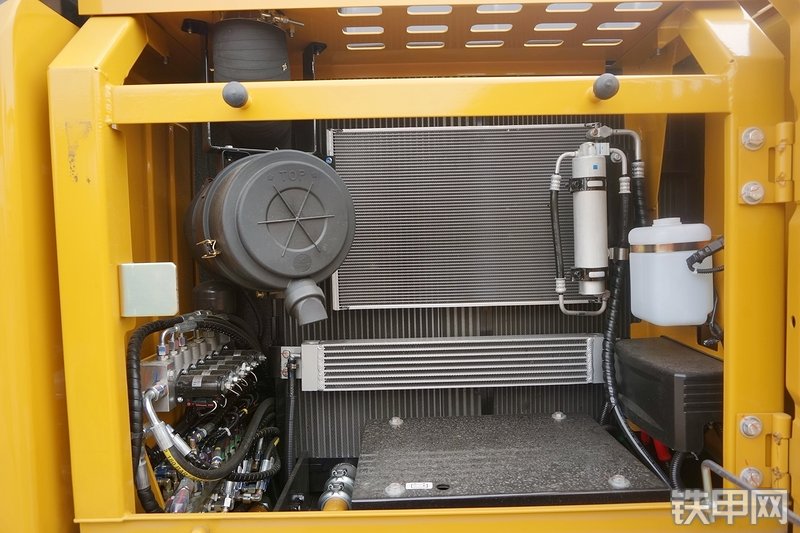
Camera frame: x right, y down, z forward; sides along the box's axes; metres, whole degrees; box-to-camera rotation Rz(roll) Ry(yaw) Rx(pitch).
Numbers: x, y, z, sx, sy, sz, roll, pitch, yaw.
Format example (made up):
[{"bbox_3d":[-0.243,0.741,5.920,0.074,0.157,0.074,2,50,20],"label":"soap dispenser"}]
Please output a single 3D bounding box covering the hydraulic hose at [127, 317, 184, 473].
[{"bbox_3d":[-0.402,0.208,0.870,0.098,0.260,0.100,-1,2,0],"label":"hydraulic hose"}]

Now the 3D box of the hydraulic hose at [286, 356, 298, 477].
[{"bbox_3d":[-0.207,0.288,1.020,0.020,0.235,0.022,-1,2,0],"label":"hydraulic hose"}]

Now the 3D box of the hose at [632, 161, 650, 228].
[{"bbox_3d":[0.478,-0.134,1.055,0.034,0.120,0.030,-1,2,0],"label":"hose"}]

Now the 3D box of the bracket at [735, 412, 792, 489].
[{"bbox_3d":[0.515,0.257,0.750,0.070,0.108,0.028,-1,2,0],"label":"bracket"}]

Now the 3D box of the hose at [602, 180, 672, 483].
[{"bbox_3d":[0.415,0.088,0.940,0.070,0.510,0.230,-1,2,0],"label":"hose"}]

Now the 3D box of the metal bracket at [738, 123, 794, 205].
[{"bbox_3d":[0.500,-0.141,0.727,0.070,0.108,0.028,-1,2,0],"label":"metal bracket"}]

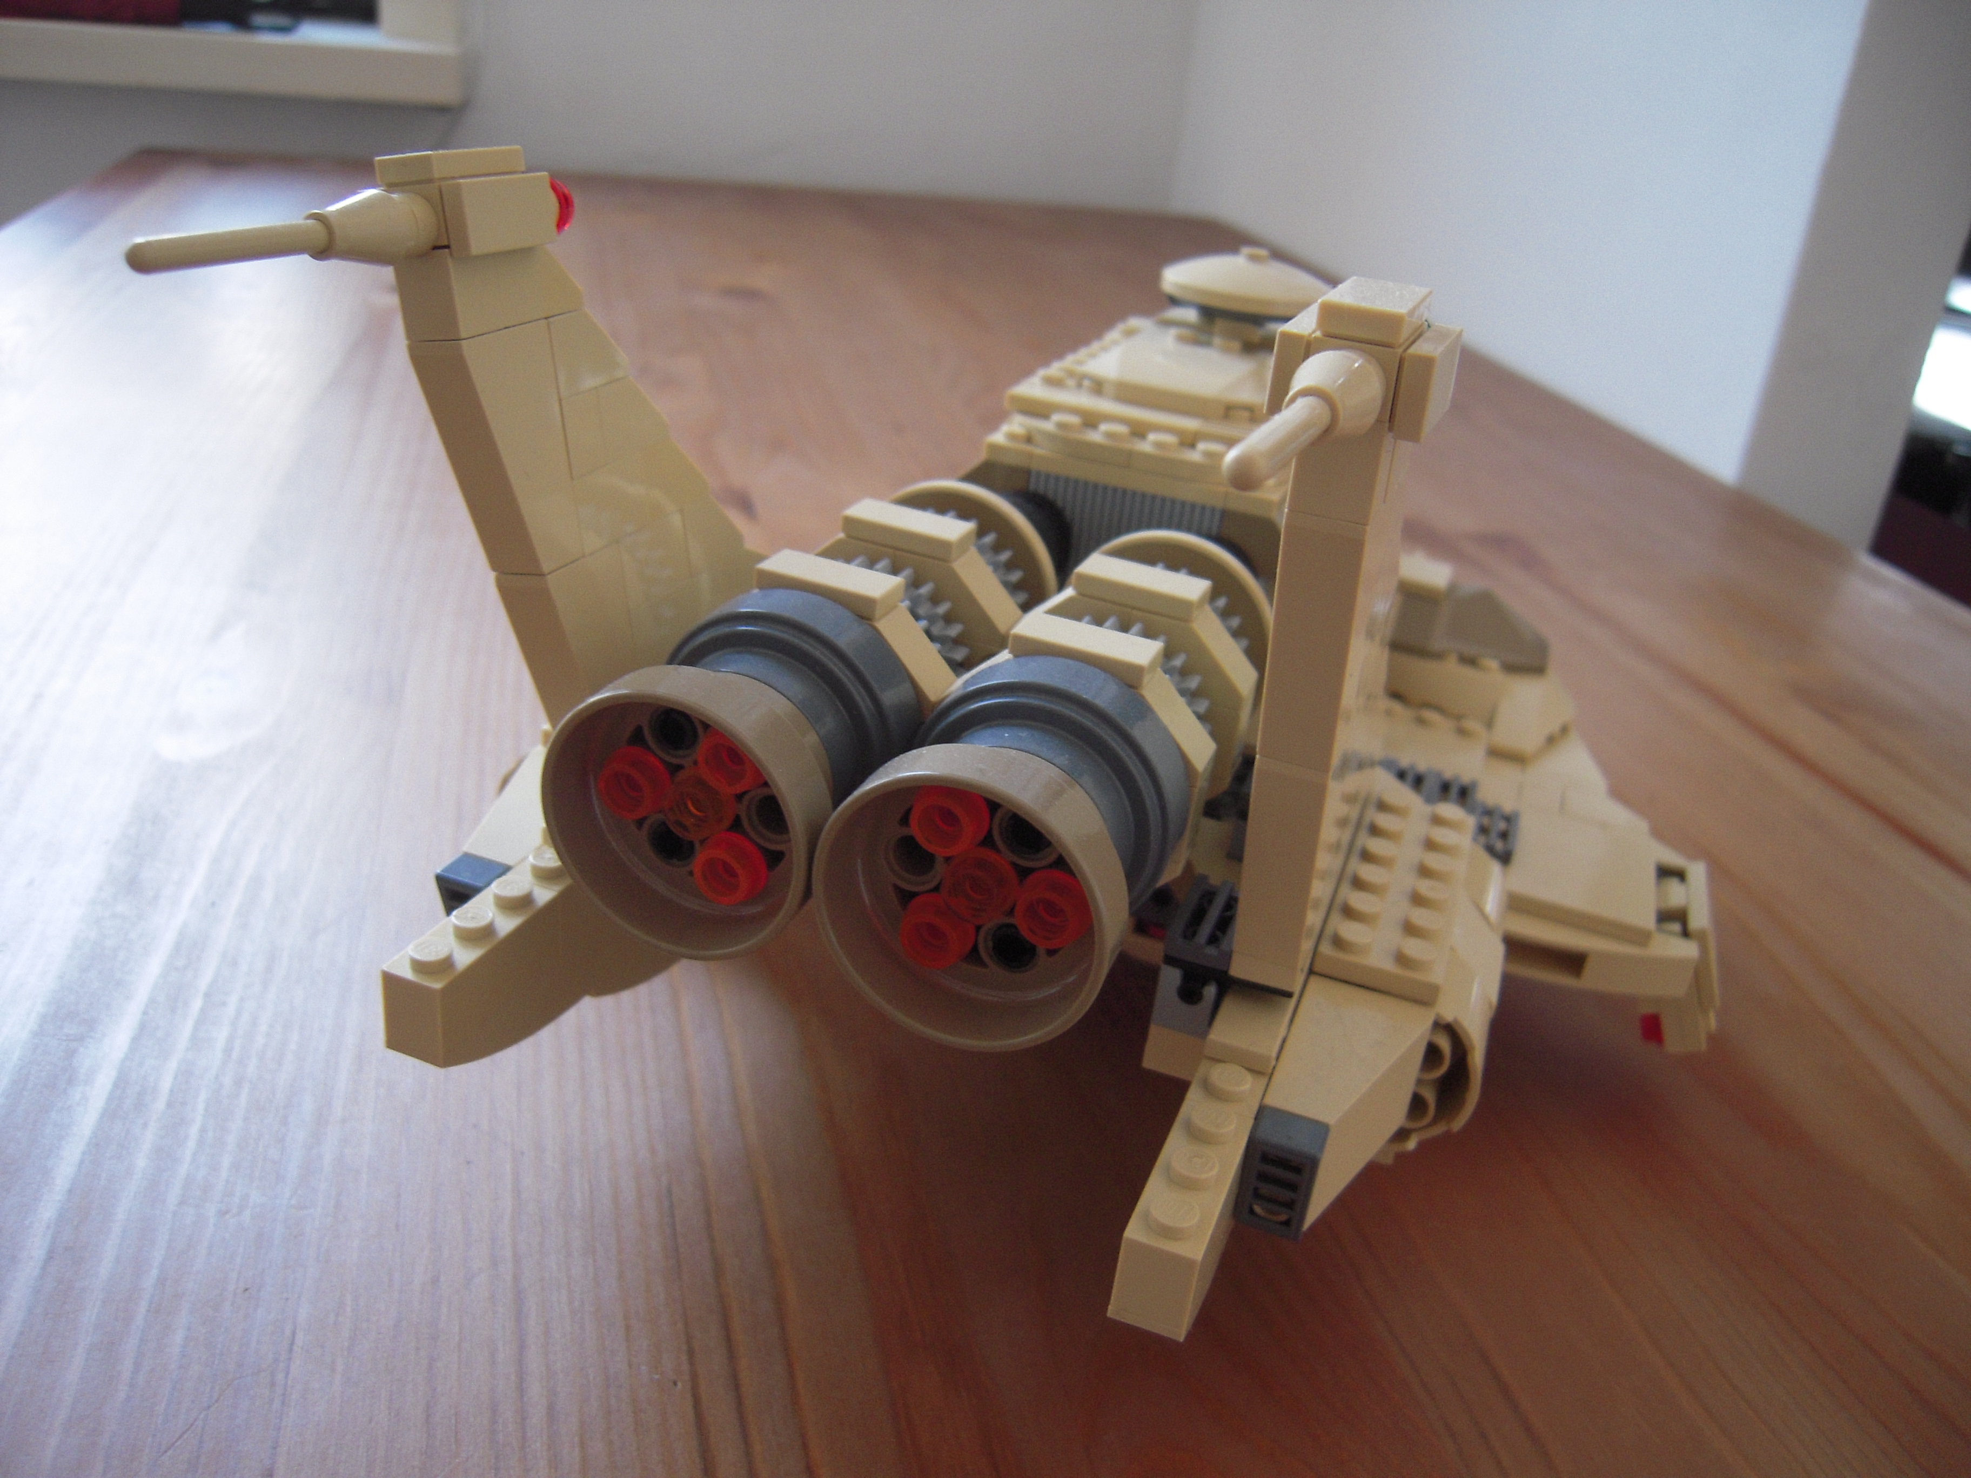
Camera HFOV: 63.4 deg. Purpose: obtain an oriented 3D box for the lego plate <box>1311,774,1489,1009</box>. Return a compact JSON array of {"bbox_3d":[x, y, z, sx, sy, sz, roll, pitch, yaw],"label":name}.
[{"bbox_3d":[0.057,0.020,0.219,0.016,0.005,0.049,15,28,16],"label":"lego plate"}]

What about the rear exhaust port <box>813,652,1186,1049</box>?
[{"bbox_3d":[0.003,0.012,0.170,0.031,0.031,0.031,15,28,16],"label":"rear exhaust port"}]

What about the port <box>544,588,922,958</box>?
[{"bbox_3d":[-0.027,0.004,0.178,0.031,0.031,0.031,15,28,16],"label":"port"}]

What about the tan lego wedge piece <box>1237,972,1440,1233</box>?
[{"bbox_3d":[0.042,0.044,0.189,0.016,0.016,0.032,15,28,16],"label":"tan lego wedge piece"}]

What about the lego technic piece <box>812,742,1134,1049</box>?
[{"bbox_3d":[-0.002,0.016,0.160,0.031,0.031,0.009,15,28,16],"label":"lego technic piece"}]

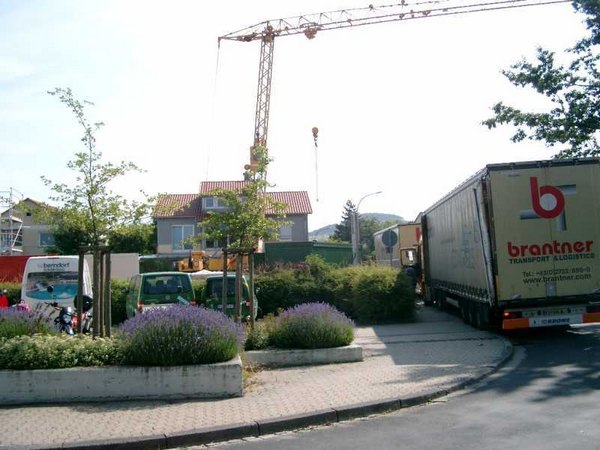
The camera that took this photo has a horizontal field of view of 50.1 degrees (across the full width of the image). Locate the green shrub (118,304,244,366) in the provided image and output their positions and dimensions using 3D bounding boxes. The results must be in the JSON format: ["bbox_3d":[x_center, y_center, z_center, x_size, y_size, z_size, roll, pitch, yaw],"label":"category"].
[{"bbox_3d":[-1.628,1.524,9.127,1.700,0.740,1.300,-2,-3,0],"label":"green shrub"}]

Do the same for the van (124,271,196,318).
[{"bbox_3d":[-4.978,2.633,22.390,1.860,1.950,4.800,0,-4,-19],"label":"van"}]

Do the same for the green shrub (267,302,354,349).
[{"bbox_3d":[0.212,1.838,11.910,1.580,0.810,1.300,-2,-3,0],"label":"green shrub"}]

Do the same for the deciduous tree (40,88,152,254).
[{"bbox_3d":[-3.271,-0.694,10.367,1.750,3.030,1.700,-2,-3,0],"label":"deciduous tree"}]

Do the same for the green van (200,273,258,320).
[{"bbox_3d":[-2.673,2.805,24.880,1.820,1.820,4.500,-1,-3,-4],"label":"green van"}]

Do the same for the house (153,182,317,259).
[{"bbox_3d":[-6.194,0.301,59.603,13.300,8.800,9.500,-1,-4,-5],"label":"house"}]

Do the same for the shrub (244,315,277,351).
[{"bbox_3d":[-0.705,1.958,11.654,0.680,0.590,0.600,-2,-3,0],"label":"shrub"}]

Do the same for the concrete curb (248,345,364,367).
[{"bbox_3d":[-0.025,2.332,11.429,2.200,0.260,0.550,-1,-4,-7],"label":"concrete curb"}]

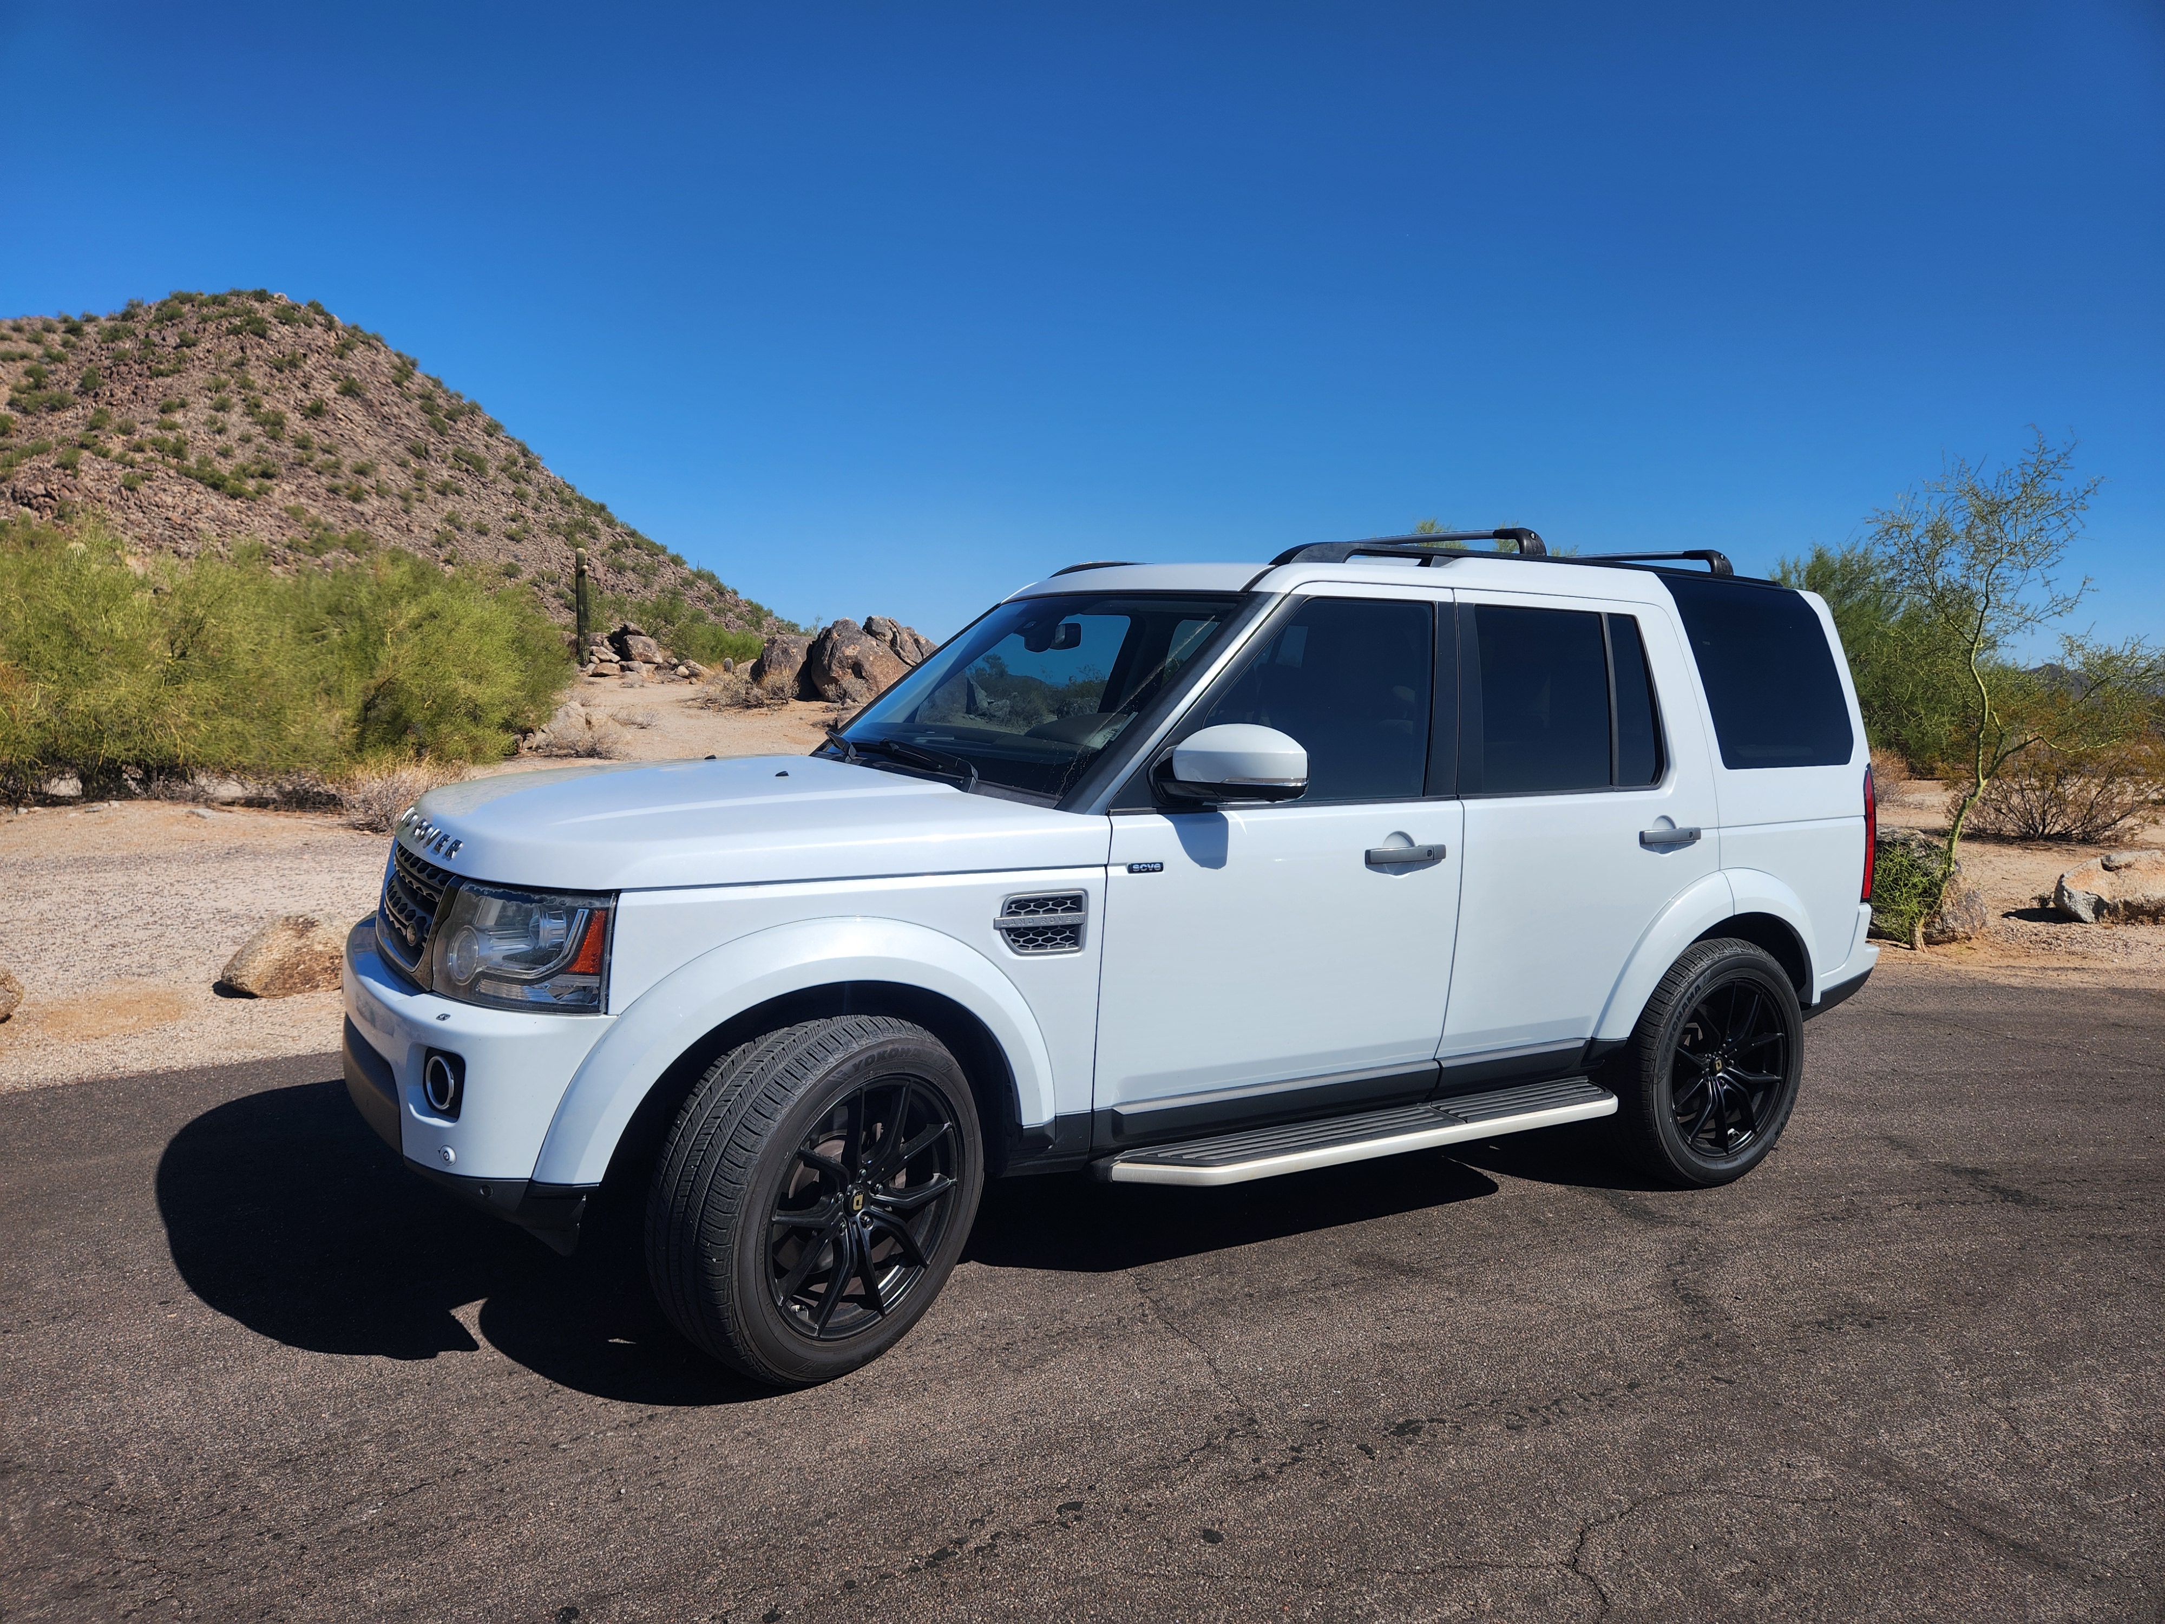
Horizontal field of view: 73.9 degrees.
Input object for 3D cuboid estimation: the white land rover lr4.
[{"bbox_3d":[0.409,0.115,4.521,4.830,1.950,2.080,-1,7,-30],"label":"white land rover lr4"}]

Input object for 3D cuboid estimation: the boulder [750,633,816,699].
[{"bbox_3d":[-7.138,-3.468,34.300,1.550,1.600,1.400,1,6,-12],"label":"boulder"}]

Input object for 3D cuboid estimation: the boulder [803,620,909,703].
[{"bbox_3d":[-5.213,-3.590,34.500,2.750,1.950,2.100,1,6,-9],"label":"boulder"}]

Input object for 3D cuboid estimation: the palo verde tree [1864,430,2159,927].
[{"bbox_3d":[5.933,-0.849,9.200,1.750,3.150,1.650,6,7,32],"label":"palo verde tree"}]

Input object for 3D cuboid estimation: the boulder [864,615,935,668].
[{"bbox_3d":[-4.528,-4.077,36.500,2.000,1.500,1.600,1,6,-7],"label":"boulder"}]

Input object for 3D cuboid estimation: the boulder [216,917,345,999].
[{"bbox_3d":[-3.450,0.632,6.400,0.680,0.310,0.500,-1,7,-28],"label":"boulder"}]

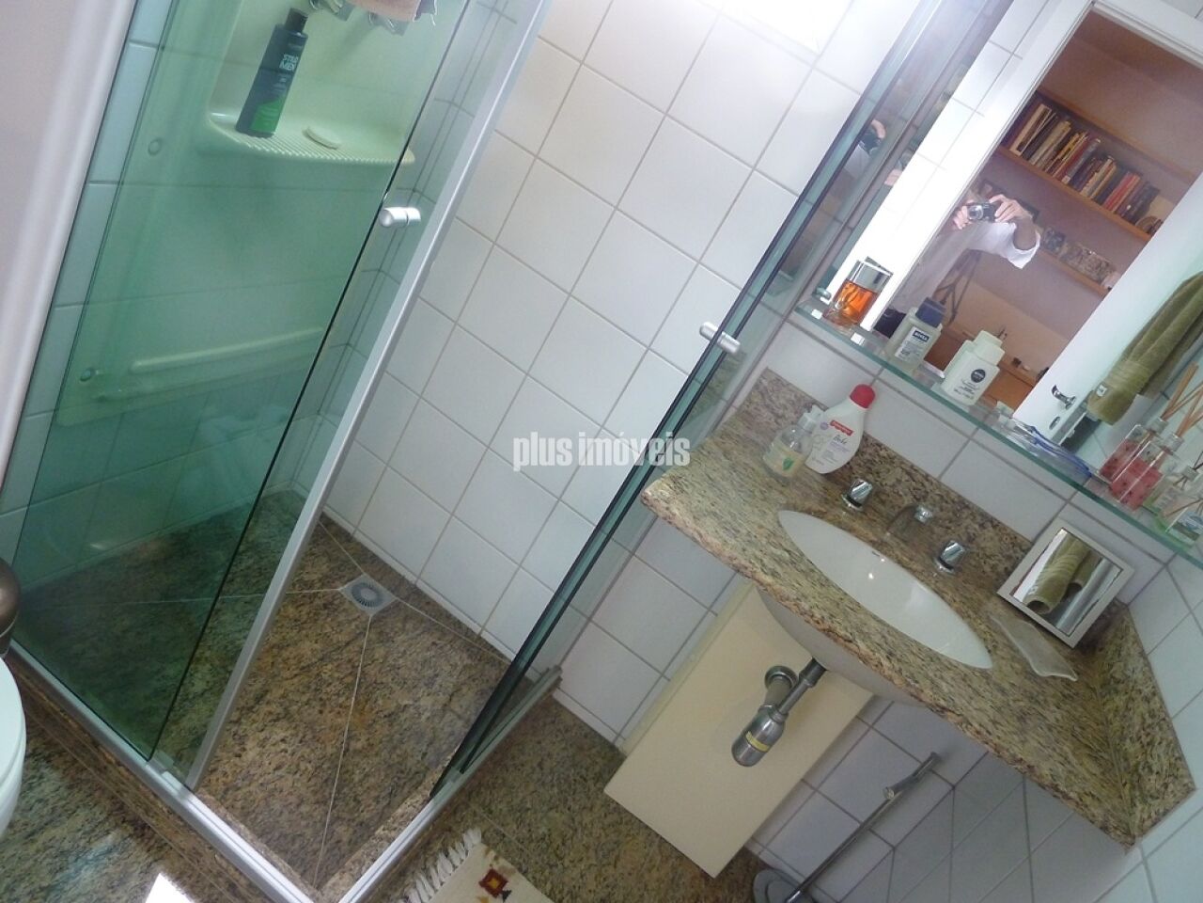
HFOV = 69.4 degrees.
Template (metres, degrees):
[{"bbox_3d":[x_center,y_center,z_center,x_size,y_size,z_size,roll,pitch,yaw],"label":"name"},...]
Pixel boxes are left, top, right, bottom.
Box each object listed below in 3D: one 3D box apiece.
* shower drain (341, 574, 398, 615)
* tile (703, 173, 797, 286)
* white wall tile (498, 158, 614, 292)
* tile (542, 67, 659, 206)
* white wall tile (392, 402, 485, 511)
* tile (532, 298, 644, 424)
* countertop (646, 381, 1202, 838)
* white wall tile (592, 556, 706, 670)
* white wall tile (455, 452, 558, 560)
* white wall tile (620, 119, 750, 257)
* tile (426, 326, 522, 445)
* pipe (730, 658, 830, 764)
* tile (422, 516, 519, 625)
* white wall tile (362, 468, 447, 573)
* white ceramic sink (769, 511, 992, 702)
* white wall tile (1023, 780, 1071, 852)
[{"bbox_3d":[-0.546,0.334,2.034,0.100,0.010,0.100,36,23,11],"label":"shower drain"},{"bbox_3d":[0.317,-0.387,1.626,0.197,0.195,0.010,36,23,11],"label":"tile"},{"bbox_3d":[-0.098,-0.468,1.815,0.200,0.200,0.010,36,23,11],"label":"white wall tile"},{"bbox_3d":[-0.002,-0.628,1.739,0.200,0.200,0.010,36,23,11],"label":"tile"},{"bbox_3d":[-0.377,0.011,2.002,0.197,0.195,0.010,36,23,11],"label":"white wall tile"},{"bbox_3d":[-0.030,-0.192,1.852,0.200,0.200,0.010,36,23,11],"label":"tile"},{"bbox_3d":[0.482,0.165,1.365,0.748,0.132,0.604,35,23,11],"label":"countertop"},{"bbox_3d":[0.102,0.353,1.886,0.197,0.195,0.010,36,23,11],"label":"white wall tile"},{"bbox_3d":[-0.216,0.126,1.972,0.198,0.198,0.010,35,23,11],"label":"white wall tile"},{"bbox_3d":[0.158,-0.501,1.665,0.197,0.195,0.010,36,23,11],"label":"white wall tile"},{"bbox_3d":[-0.283,-0.144,1.933,0.198,0.198,0.010,35,23,11],"label":"tile"},{"bbox_3d":[0.328,0.416,1.533,0.075,0.240,0.205,36,23,11],"label":"pipe"},{"bbox_3d":[-0.317,0.288,2.080,0.200,0.200,0.010,36,23,11],"label":"tile"},{"bbox_3d":[-0.471,0.167,2.076,0.197,0.195,0.010,36,23,11],"label":"white wall tile"},{"bbox_3d":[0.394,0.271,1.384,0.430,0.165,0.320,36,23,11],"label":"white ceramic sink"},{"bbox_3d":[0.738,0.507,1.364,0.010,0.200,0.200,36,23,11],"label":"white wall tile"}]

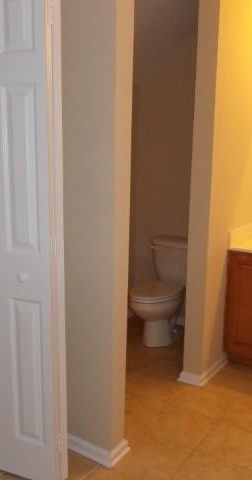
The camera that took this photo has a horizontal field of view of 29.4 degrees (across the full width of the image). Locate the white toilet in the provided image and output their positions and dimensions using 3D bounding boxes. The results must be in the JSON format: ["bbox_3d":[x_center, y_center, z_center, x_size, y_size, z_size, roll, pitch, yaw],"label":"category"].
[{"bbox_3d":[0.298,0.387,3.615,0.464,0.715,0.682,8,12,33],"label":"white toilet"}]

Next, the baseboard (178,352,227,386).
[{"bbox_3d":[0.511,0.810,3.102,0.157,0.073,0.435,8,12,33],"label":"baseboard"}]

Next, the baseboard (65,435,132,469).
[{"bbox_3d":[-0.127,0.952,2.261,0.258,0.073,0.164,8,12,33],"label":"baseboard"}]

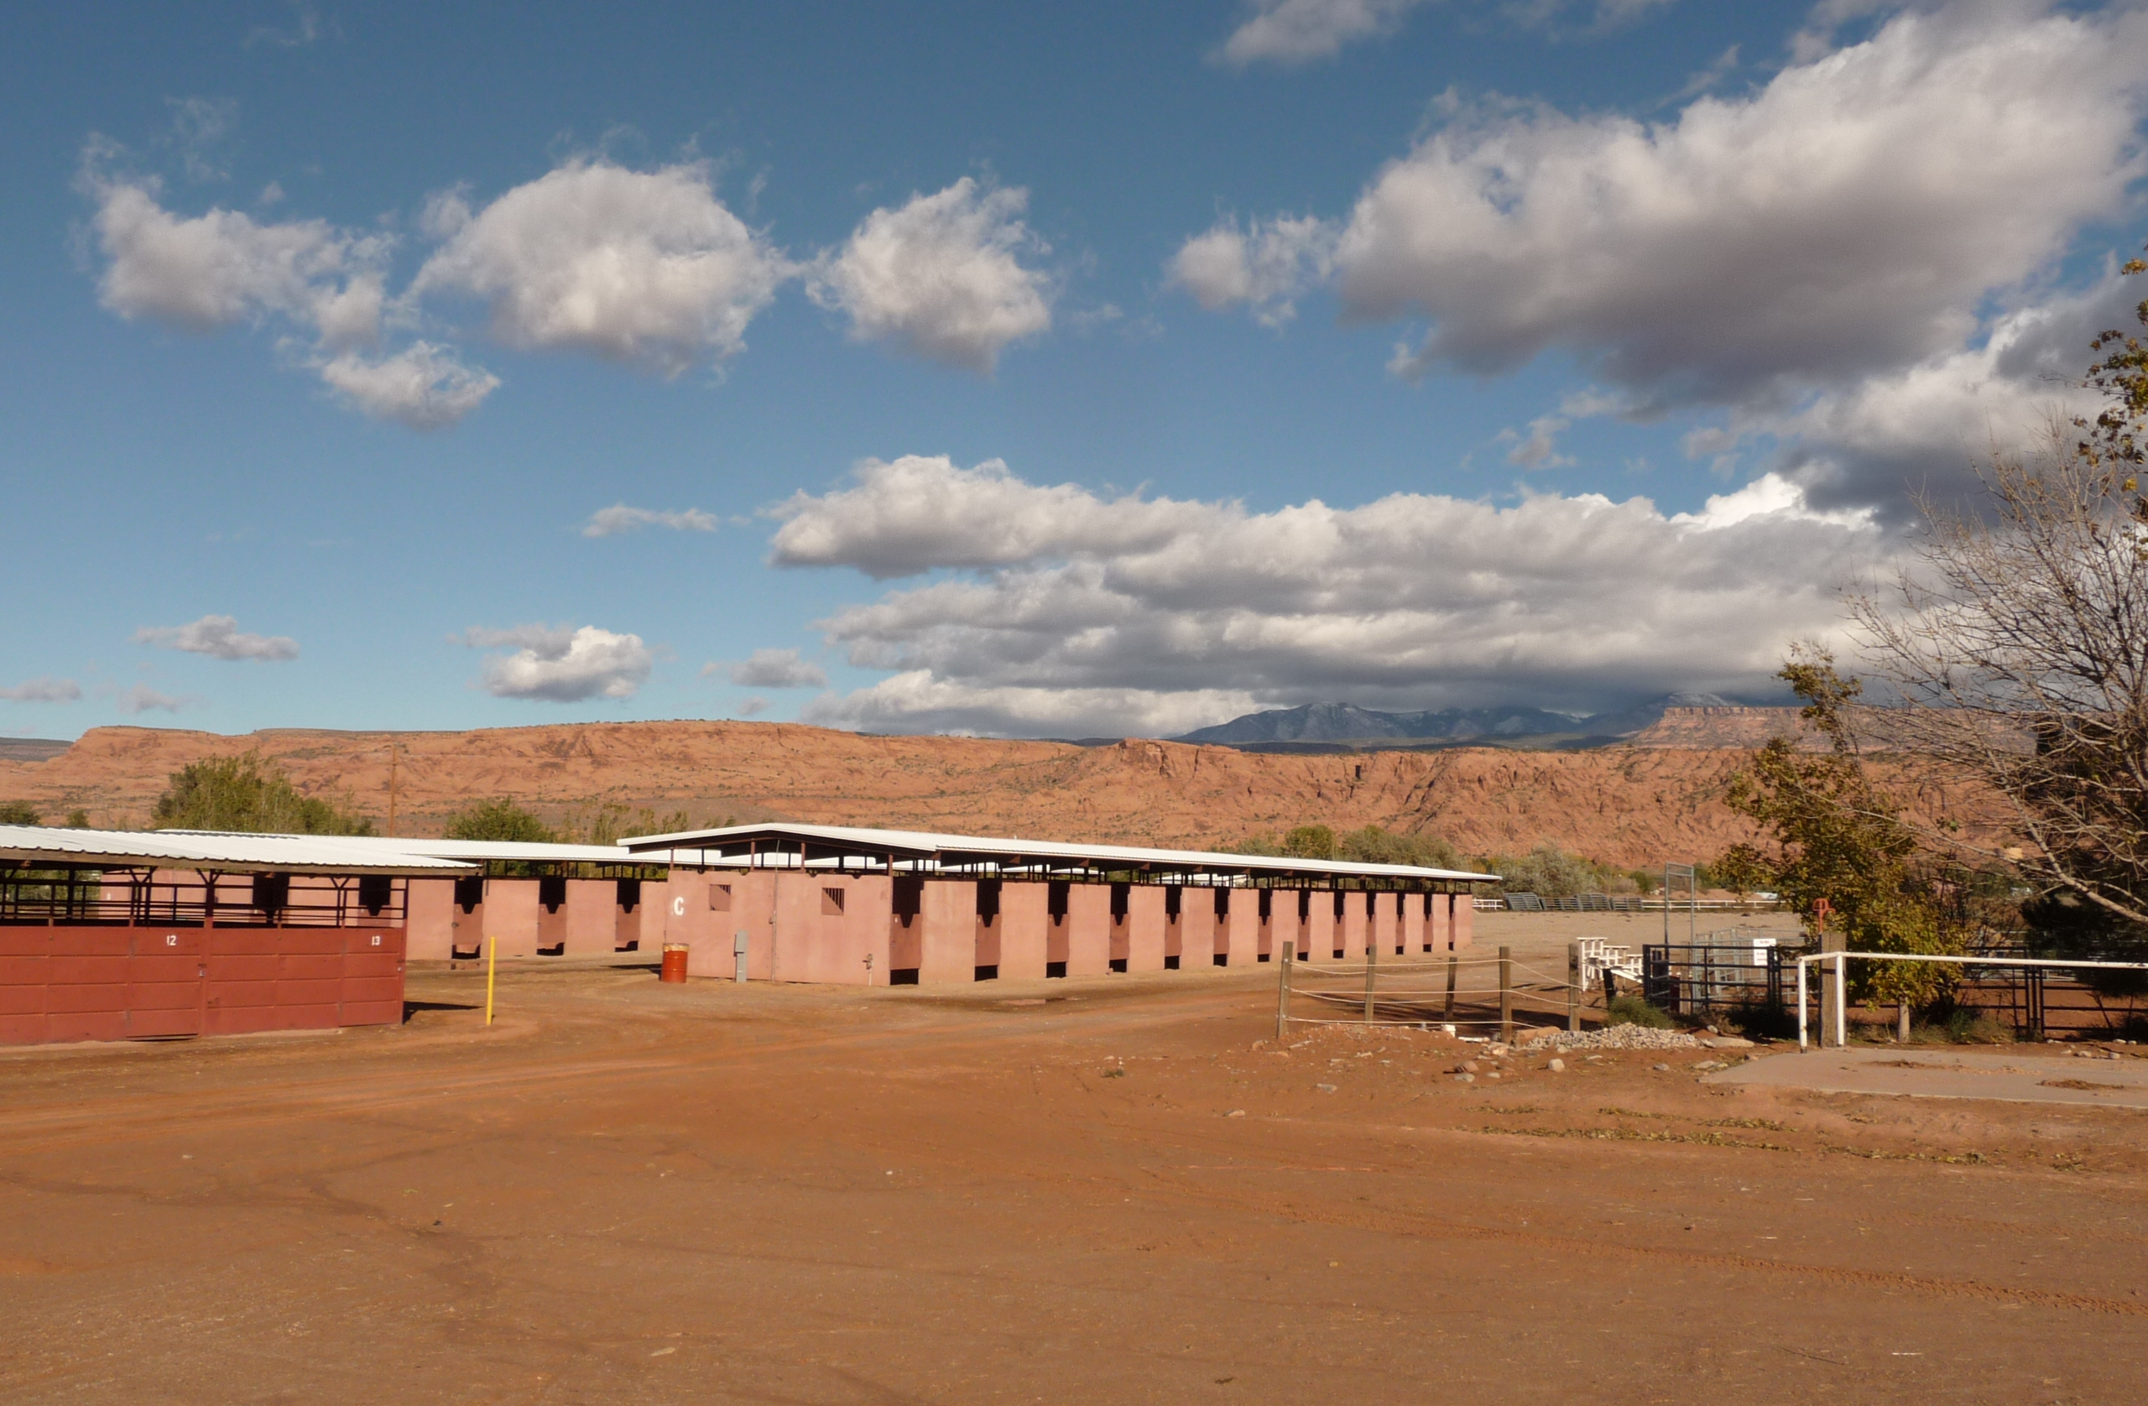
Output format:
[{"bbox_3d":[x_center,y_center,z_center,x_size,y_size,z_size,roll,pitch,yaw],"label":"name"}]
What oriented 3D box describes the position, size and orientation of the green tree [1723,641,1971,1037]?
[{"bbox_3d":[9.914,1.819,24.764,3.250,5.036,2.925,-1,-6,22],"label":"green tree"}]

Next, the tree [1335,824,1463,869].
[{"bbox_3d":[31.219,16.017,184.593,12.427,8.672,11.184,0,-5,10],"label":"tree"}]

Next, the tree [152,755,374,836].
[{"bbox_3d":[-45.644,7.166,107.595,12.437,8.624,11.193,3,-6,-23],"label":"tree"}]

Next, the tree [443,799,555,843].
[{"bbox_3d":[-32.935,8.677,109.693,7.000,6.541,6.300,3,-6,-16],"label":"tree"}]

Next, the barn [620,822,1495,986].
[{"bbox_3d":[3.981,6.778,64.604,8.742,3.524,48.014,-1,-6,27],"label":"barn"}]

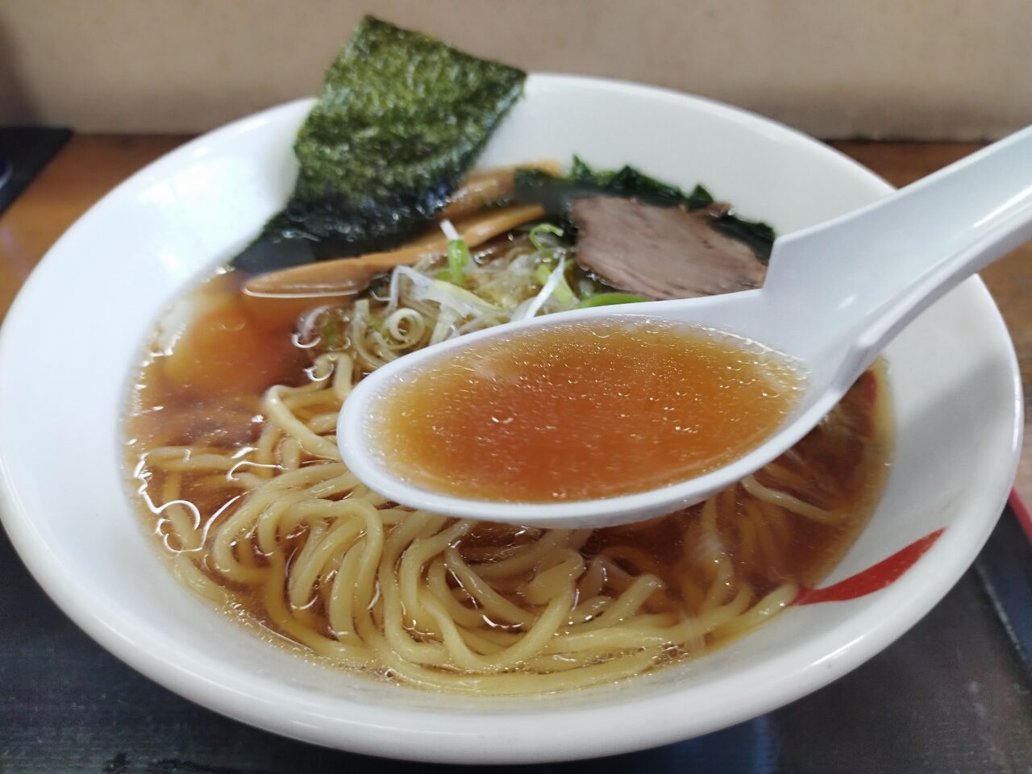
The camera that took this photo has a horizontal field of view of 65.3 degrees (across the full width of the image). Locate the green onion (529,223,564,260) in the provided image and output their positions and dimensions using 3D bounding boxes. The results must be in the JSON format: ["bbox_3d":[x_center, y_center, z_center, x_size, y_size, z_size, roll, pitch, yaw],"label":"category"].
[{"bbox_3d":[0.008,-0.041,0.225,0.009,0.006,0.009,0,45,0],"label":"green onion"}]

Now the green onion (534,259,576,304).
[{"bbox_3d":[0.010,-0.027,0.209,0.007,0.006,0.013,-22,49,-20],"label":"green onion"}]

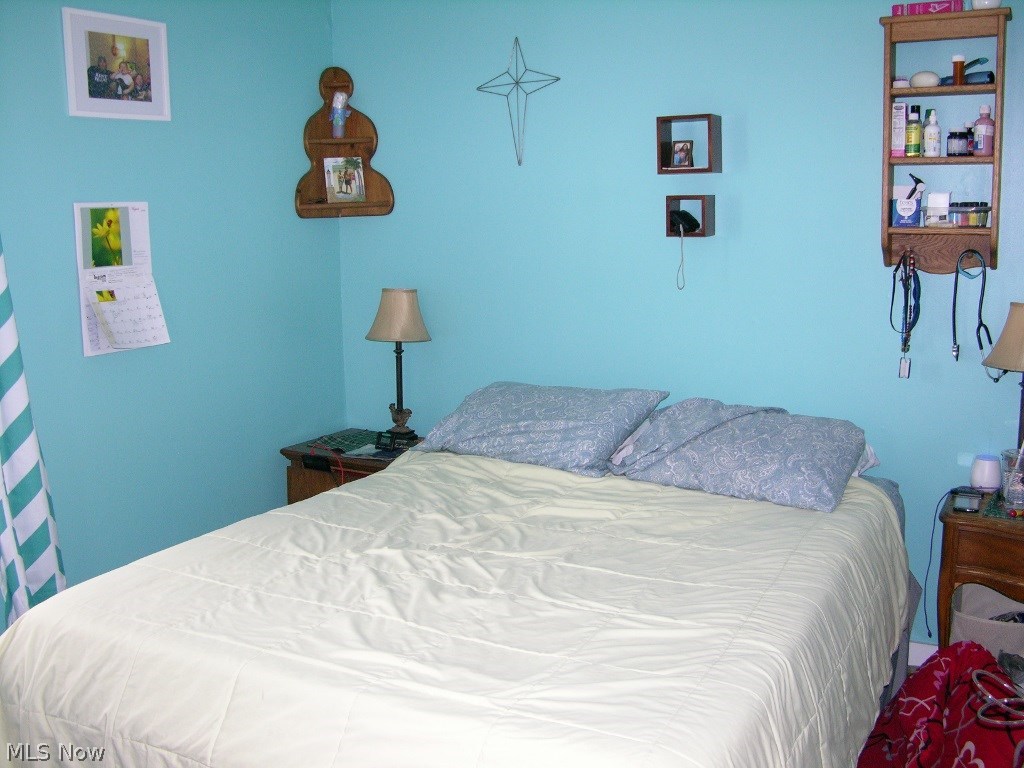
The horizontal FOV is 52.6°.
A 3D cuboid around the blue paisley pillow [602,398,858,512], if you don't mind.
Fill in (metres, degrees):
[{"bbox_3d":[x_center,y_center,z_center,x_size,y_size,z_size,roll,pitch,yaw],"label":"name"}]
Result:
[{"bbox_3d":[0.653,0.193,3.040,0.690,0.145,0.440,5,31,31],"label":"blue paisley pillow"}]

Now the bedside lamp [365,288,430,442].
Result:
[{"bbox_3d":[-0.431,-0.075,3.924,0.250,0.560,0.250,-1,10,0],"label":"bedside lamp"}]

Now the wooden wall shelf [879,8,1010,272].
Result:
[{"bbox_3d":[1.216,-0.672,2.927,0.340,0.710,0.105,5,11,31],"label":"wooden wall shelf"}]

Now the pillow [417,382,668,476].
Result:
[{"bbox_3d":[0.095,0.136,3.440,0.680,0.145,0.450,5,31,31],"label":"pillow"}]

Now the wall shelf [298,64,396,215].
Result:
[{"bbox_3d":[-0.667,-0.956,4.066,0.370,0.590,0.185,-3,10,-13],"label":"wall shelf"}]

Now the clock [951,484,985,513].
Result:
[{"bbox_3d":[1.274,0.323,2.880,0.085,0.050,0.075,5,11,31],"label":"clock"}]

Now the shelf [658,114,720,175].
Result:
[{"bbox_3d":[0.570,-0.768,3.331,0.188,0.184,0.088,5,11,31],"label":"shelf"}]

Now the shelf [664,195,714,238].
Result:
[{"bbox_3d":[0.579,-0.545,3.366,0.137,0.133,0.088,5,11,31],"label":"shelf"}]

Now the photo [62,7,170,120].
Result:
[{"bbox_3d":[-1.228,-0.995,3.255,0.020,0.310,0.385,5,11,31],"label":"photo"}]

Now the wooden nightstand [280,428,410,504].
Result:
[{"bbox_3d":[-0.507,0.519,3.872,0.500,0.590,0.430,5,11,31],"label":"wooden nightstand"}]

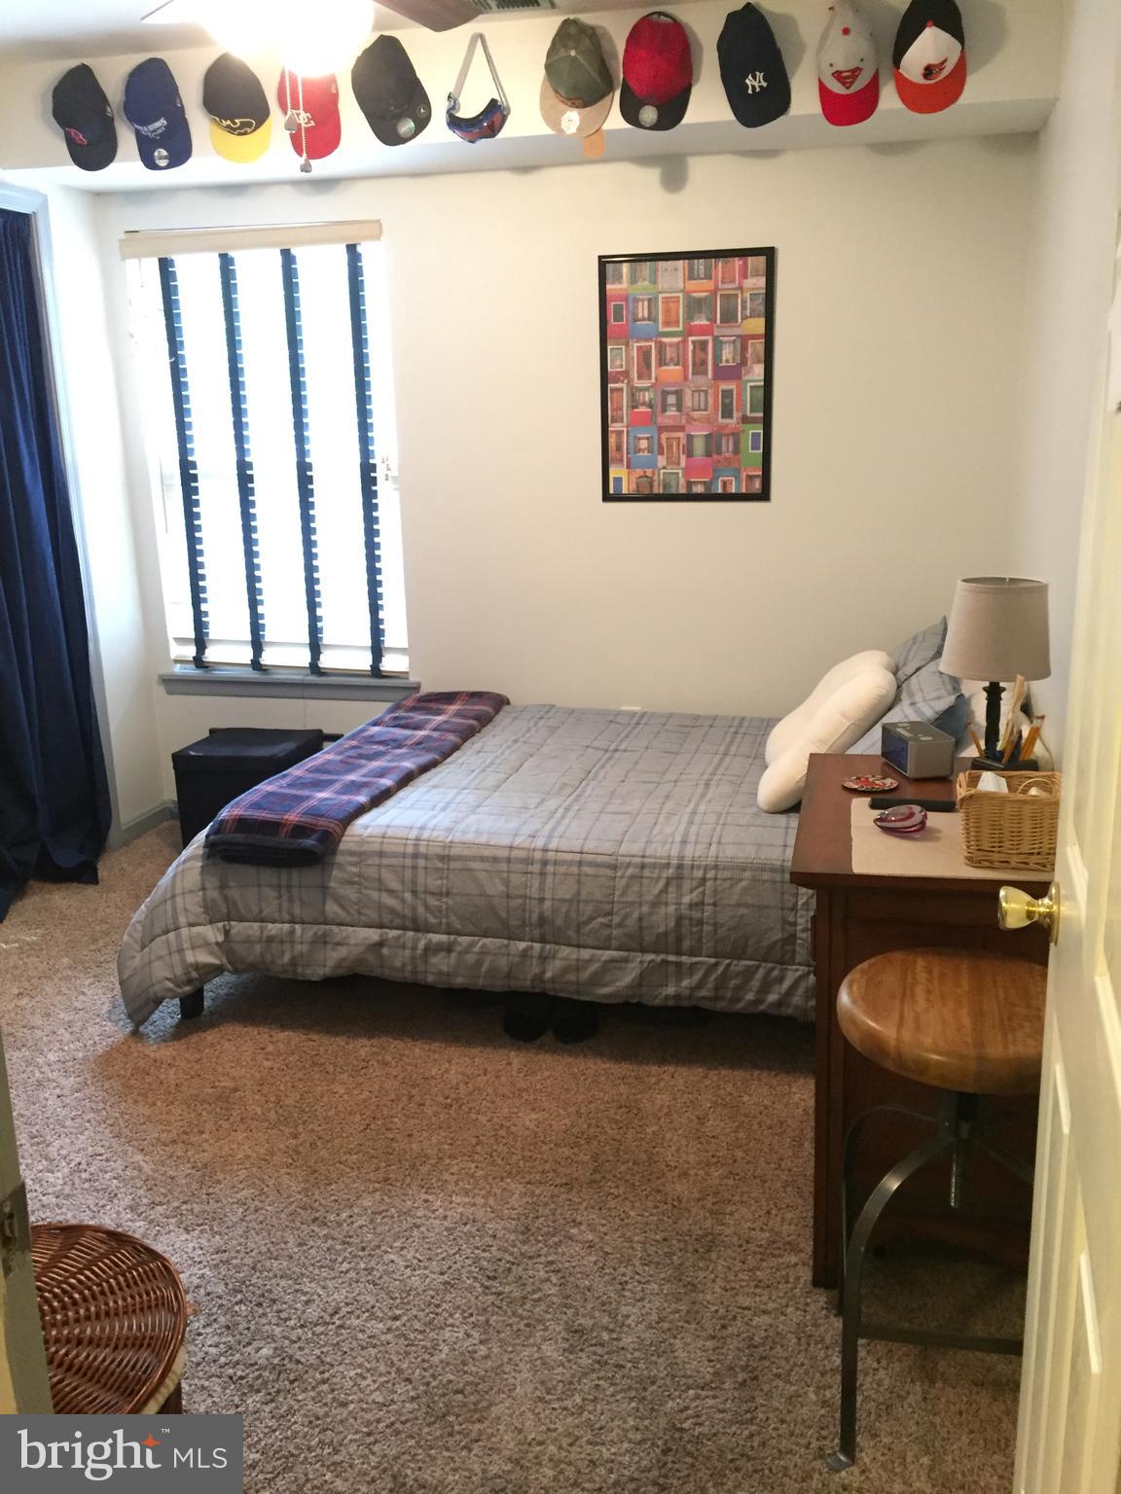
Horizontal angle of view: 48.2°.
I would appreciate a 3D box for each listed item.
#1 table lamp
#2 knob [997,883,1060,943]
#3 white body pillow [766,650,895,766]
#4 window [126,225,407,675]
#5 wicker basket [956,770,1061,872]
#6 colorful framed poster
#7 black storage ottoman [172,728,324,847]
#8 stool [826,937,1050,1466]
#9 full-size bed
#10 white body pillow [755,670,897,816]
[{"bbox_3d":[0.834,-0.138,2.400,0.200,0.378,0.200,2,15,12],"label":"table lamp"},{"bbox_3d":[0.515,0.181,1.381,0.067,0.067,0.067,2,15,12],"label":"knob"},{"bbox_3d":[0.723,-0.096,3.345,0.420,0.150,0.620,-43,1,19],"label":"white body pillow"},{"bbox_3d":[-0.994,-0.973,4.227,0.910,1.460,0.070,2,15,12],"label":"window"},{"bbox_3d":[0.694,0.113,1.926,0.165,0.118,0.160,2,15,13],"label":"wicker basket"},{"bbox_3d":[0.380,-1.122,3.820,0.527,0.733,0.025,2,15,13],"label":"colorful framed poster"},{"bbox_3d":[-1.045,0.170,4.325,0.405,0.390,0.370,2,15,12],"label":"black storage ottoman"},{"bbox_3d":[0.573,0.652,1.781,0.370,0.650,0.370,2,15,12],"label":"stool"},{"bbox_3d":[0.115,0.277,3.370,2.040,0.535,1.440,2,15,14],"label":"full-size bed"},{"bbox_3d":[0.658,-0.035,3.090,0.155,0.430,0.320,42,19,0],"label":"white body pillow"}]

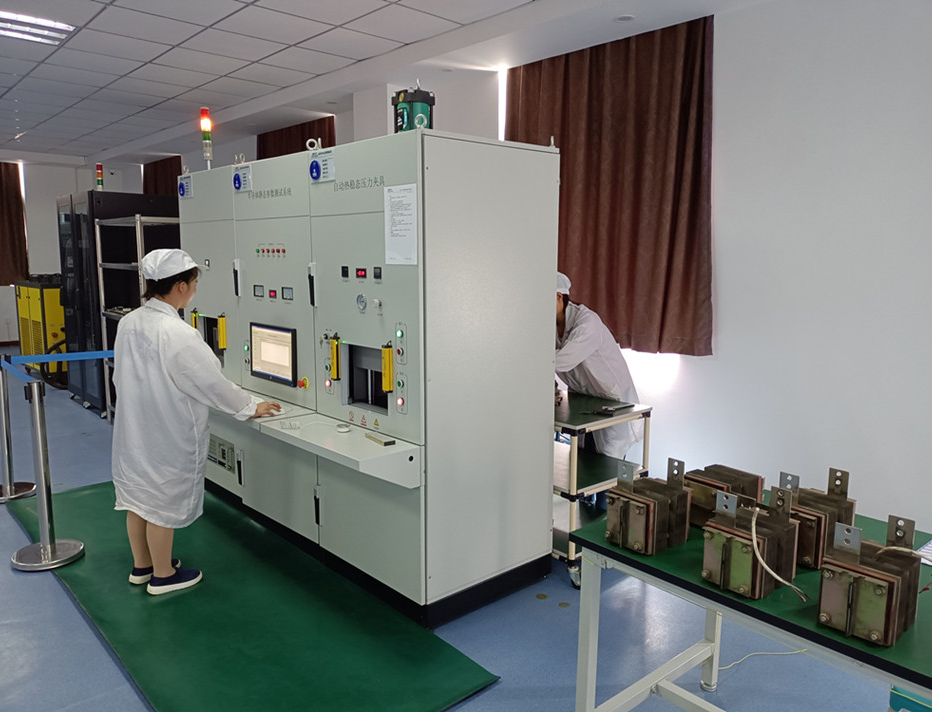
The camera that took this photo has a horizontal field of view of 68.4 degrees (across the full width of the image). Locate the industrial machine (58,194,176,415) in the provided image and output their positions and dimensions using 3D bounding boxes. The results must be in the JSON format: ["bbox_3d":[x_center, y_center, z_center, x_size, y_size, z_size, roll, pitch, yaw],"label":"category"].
[{"bbox_3d":[-3.378,-0.553,6.902,0.950,2.050,1.180,-8,13,-42],"label":"industrial machine"}]

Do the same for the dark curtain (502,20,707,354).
[{"bbox_3d":[0.808,-0.998,4.333,0.120,1.840,1.620,-8,13,-42],"label":"dark curtain"}]

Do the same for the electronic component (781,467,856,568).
[{"bbox_3d":[0.914,0.419,1.815,0.178,0.222,0.140,-6,11,-35],"label":"electronic component"}]

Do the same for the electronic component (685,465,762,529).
[{"bbox_3d":[0.779,0.427,2.025,0.178,0.137,0.220,-8,13,-42],"label":"electronic component"}]

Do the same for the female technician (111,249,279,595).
[{"bbox_3d":[-1.327,0.295,3.258,0.640,1.580,0.580,-8,13,-42],"label":"female technician"}]

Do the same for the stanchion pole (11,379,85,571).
[{"bbox_3d":[-2.173,0.581,3.499,0.330,0.930,0.330,-8,13,-42],"label":"stanchion pole"}]

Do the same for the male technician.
[{"bbox_3d":[0.628,0.242,3.936,0.760,1.480,0.540,-8,13,-42],"label":"male technician"}]

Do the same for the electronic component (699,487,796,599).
[{"bbox_3d":[0.695,0.442,1.672,0.178,0.222,0.140,-7,12,-37],"label":"electronic component"}]

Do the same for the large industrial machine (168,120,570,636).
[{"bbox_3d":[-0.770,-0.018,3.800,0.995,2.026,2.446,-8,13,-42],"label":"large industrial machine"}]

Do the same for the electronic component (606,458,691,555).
[{"bbox_3d":[0.504,0.405,1.893,0.178,0.222,0.140,-7,12,-37],"label":"electronic component"}]

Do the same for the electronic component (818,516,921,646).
[{"bbox_3d":[0.878,0.474,1.485,0.170,0.222,0.140,-8,12,-41],"label":"electronic component"}]

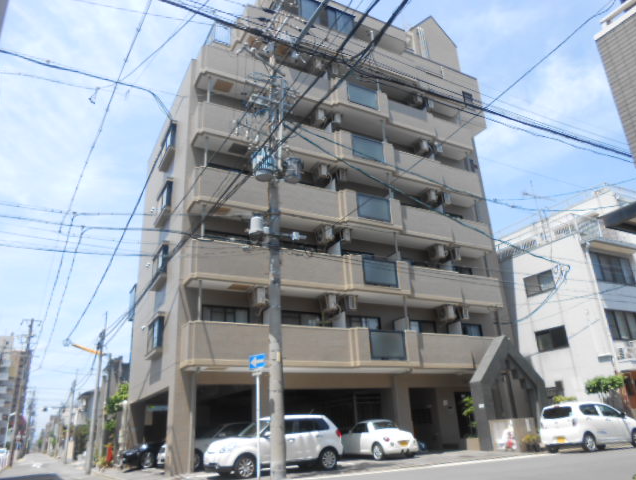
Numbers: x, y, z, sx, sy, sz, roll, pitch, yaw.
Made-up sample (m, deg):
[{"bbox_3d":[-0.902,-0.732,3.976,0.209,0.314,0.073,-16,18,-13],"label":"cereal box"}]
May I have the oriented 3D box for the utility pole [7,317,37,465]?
[{"bbox_3d":[-21.283,10.758,34.760,0.360,10.270,0.360,8,-24,-26],"label":"utility pole"}]

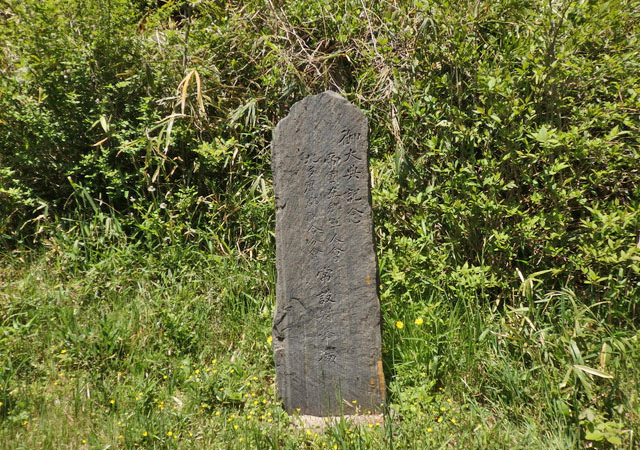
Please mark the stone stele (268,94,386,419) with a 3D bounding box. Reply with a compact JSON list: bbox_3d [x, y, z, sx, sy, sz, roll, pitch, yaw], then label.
[{"bbox_3d":[0.041,0.138,2.400,0.455,1.380,0.120,-1,6,2],"label":"stone stele"}]

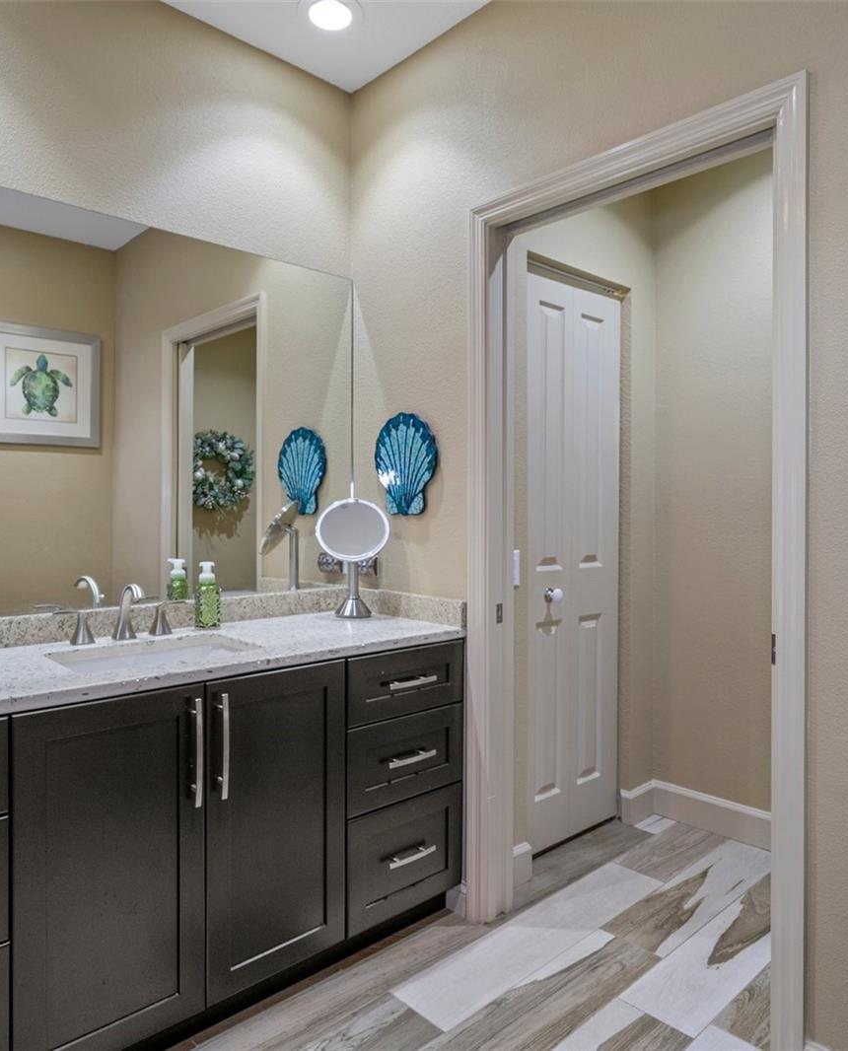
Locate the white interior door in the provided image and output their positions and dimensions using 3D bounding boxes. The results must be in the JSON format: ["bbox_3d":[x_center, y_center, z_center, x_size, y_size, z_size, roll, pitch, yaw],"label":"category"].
[{"bbox_3d":[0.537,0.137,2.566,0.600,2.000,0.038,0,1,-43],"label":"white interior door"}]

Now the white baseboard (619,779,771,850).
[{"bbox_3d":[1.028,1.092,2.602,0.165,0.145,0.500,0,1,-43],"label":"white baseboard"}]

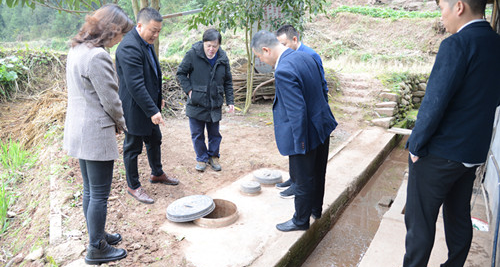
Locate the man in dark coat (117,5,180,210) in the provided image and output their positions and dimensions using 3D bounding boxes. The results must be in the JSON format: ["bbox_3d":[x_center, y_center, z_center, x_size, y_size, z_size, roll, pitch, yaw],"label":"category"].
[{"bbox_3d":[-0.948,-0.266,3.081,0.460,1.680,0.540,8,15,31],"label":"man in dark coat"}]

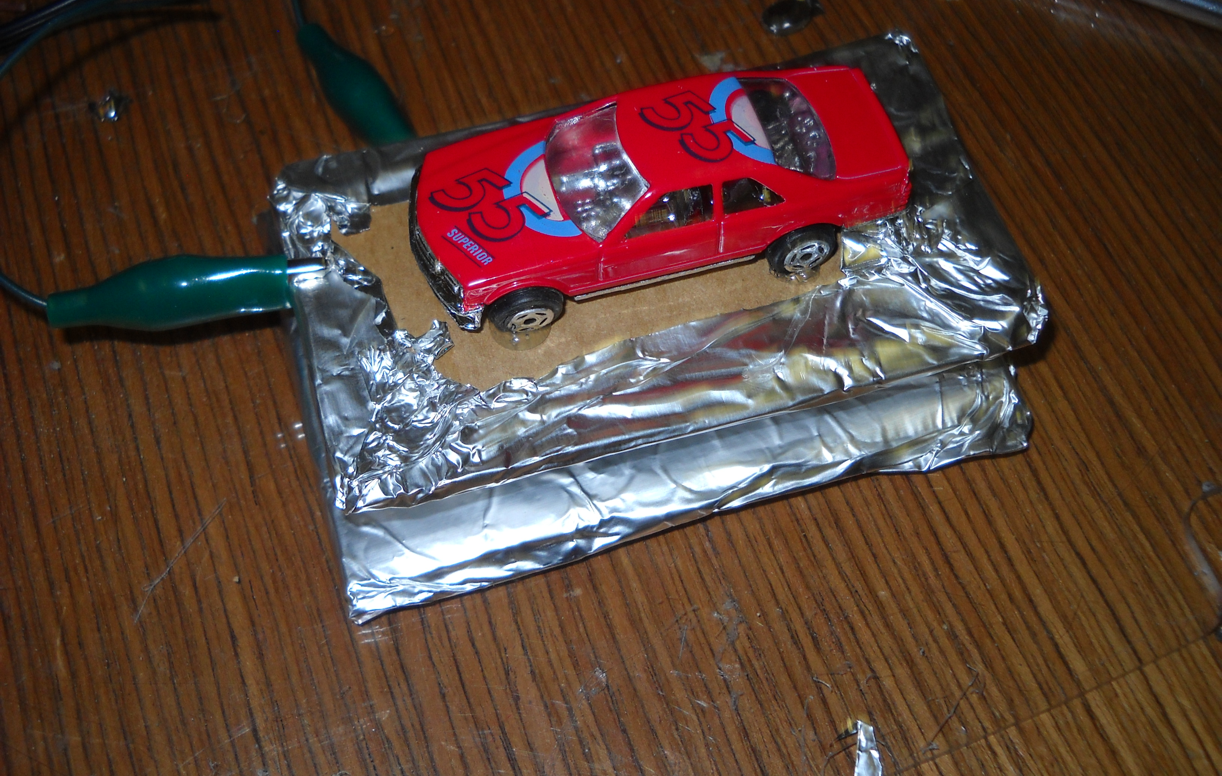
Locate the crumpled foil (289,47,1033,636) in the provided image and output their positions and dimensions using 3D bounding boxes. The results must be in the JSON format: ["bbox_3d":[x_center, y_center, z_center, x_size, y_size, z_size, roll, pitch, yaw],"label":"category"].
[{"bbox_3d":[0.007,-0.014,0.249,0.120,0.018,0.080,-14,62,-8],"label":"crumpled foil"}]

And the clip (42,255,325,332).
[{"bbox_3d":[-0.072,-0.017,0.245,0.050,0.013,0.012,-7,61,7],"label":"clip"}]

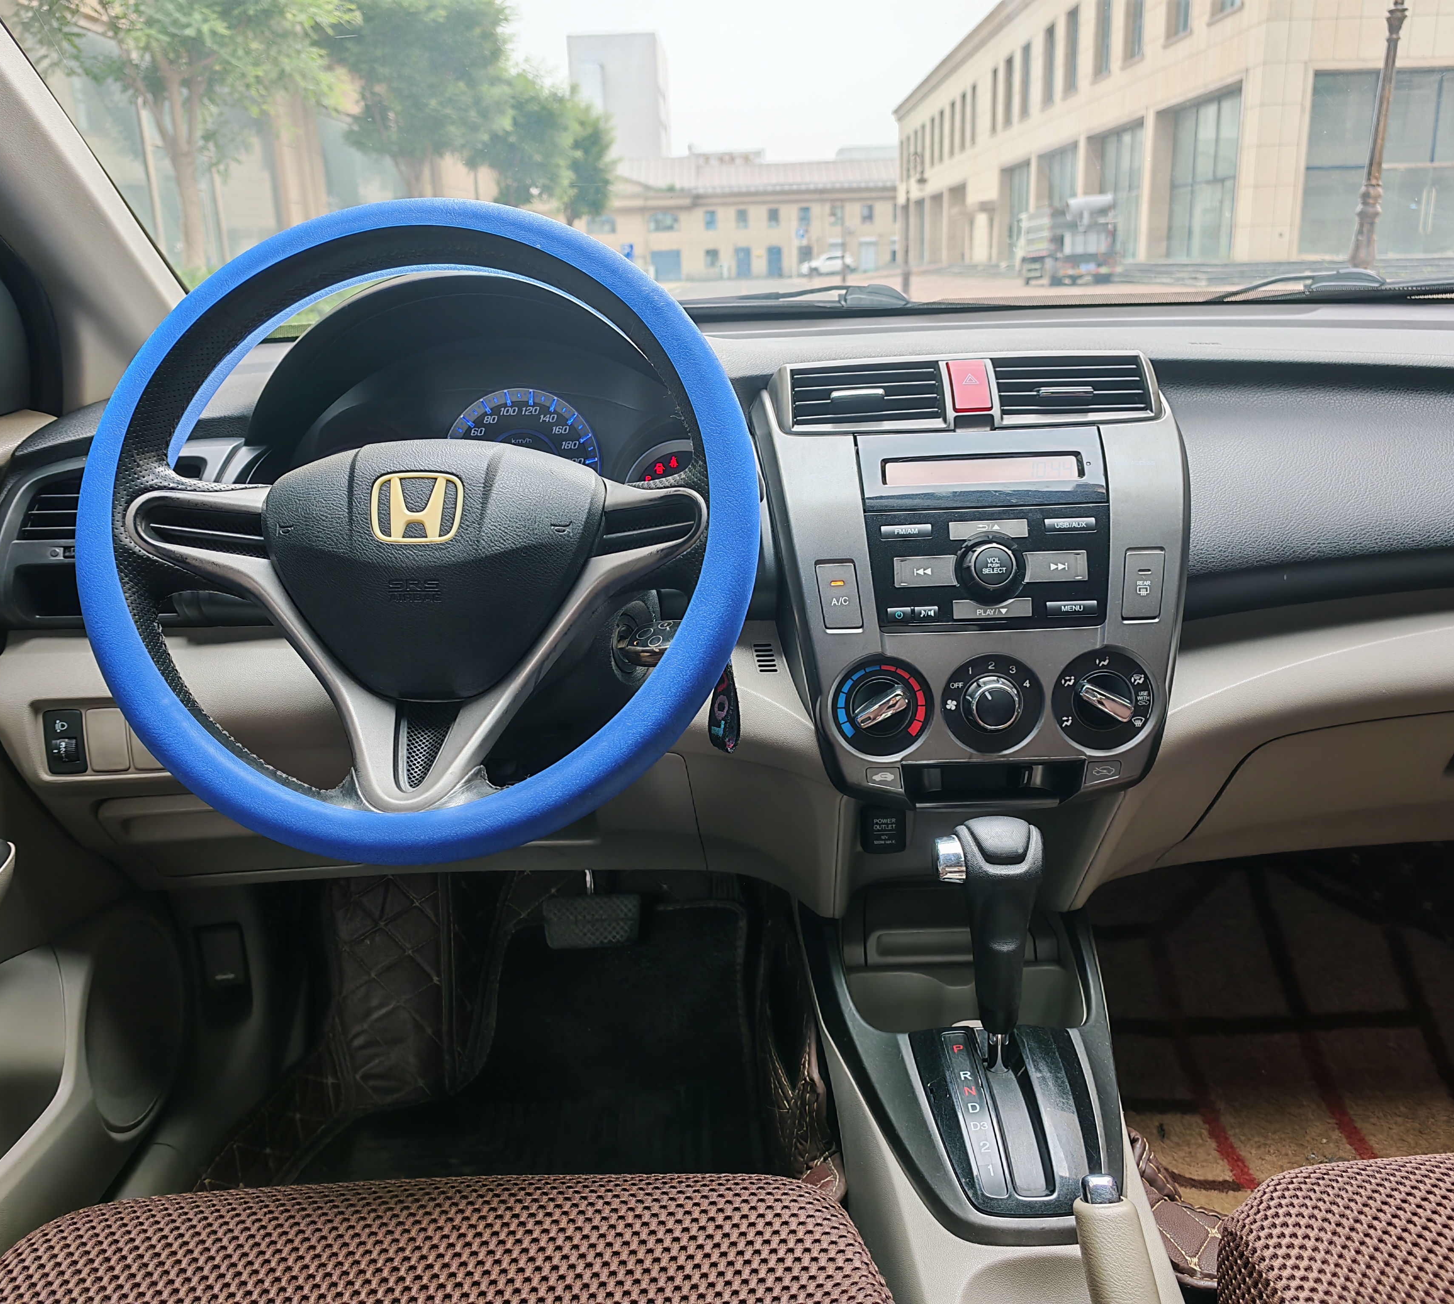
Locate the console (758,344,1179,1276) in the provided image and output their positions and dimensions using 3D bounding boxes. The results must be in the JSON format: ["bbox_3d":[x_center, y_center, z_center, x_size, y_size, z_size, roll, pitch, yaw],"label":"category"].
[{"bbox_3d":[0.185,0.063,0.806,0.305,0.500,0.370,-2,18,0],"label":"console"}]

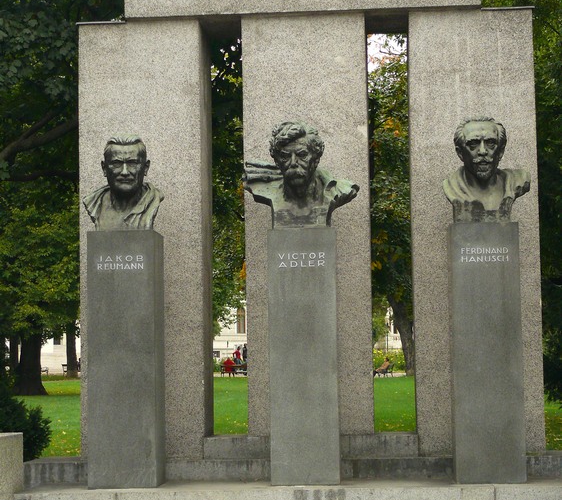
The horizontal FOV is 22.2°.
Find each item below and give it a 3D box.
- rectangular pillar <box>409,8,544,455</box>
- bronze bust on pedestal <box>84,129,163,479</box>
[{"bbox_3d":[1.696,-0.144,12.621,1.068,3.834,0.781,-1,-4,4],"label":"rectangular pillar"},{"bbox_3d":[-1.310,0.499,11.992,0.690,2.927,0.491,-1,-4,4],"label":"bronze bust on pedestal"}]

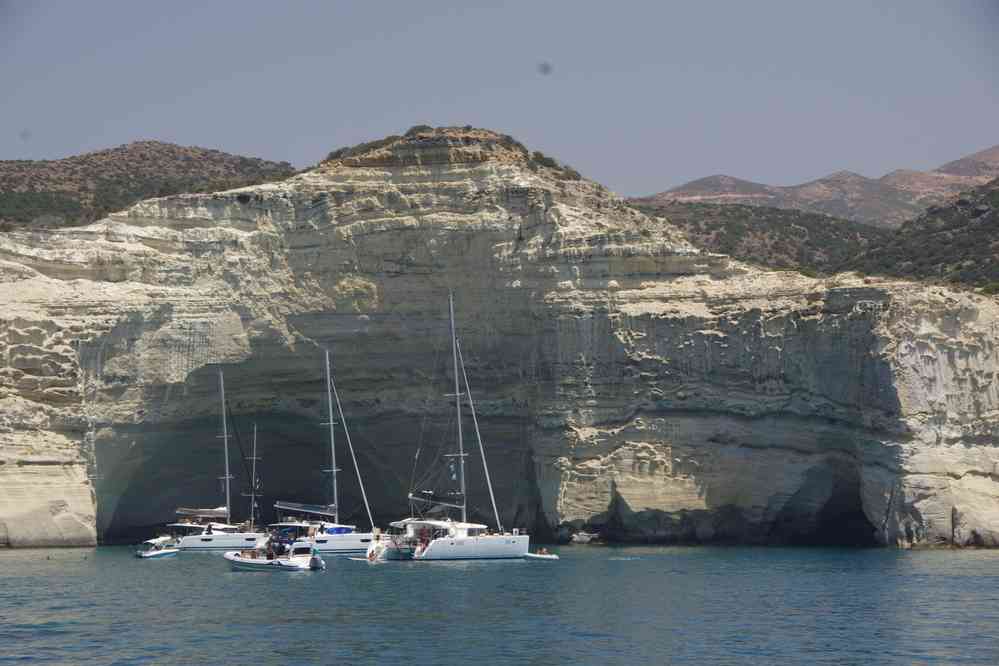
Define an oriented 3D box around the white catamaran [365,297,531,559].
[{"bbox_3d":[-4.349,8.332,209.984,13.600,23.600,7.600,4,-6,-43],"label":"white catamaran"}]

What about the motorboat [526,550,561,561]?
[{"bbox_3d":[3.757,19.117,206.139,3.200,0.800,1.600,0,-4,5],"label":"motorboat"}]

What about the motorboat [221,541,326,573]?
[{"bbox_3d":[-15.221,15.223,163.312,7.000,2.150,2.500,-1,-4,10],"label":"motorboat"}]

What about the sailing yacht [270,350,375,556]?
[{"bbox_3d":[-17.484,12.452,248.280,13.000,21.300,7.200,3,-5,-34],"label":"sailing yacht"}]

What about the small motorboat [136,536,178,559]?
[{"bbox_3d":[-30.995,19.421,218.152,4.600,2.150,1.900,3,-5,-30],"label":"small motorboat"}]

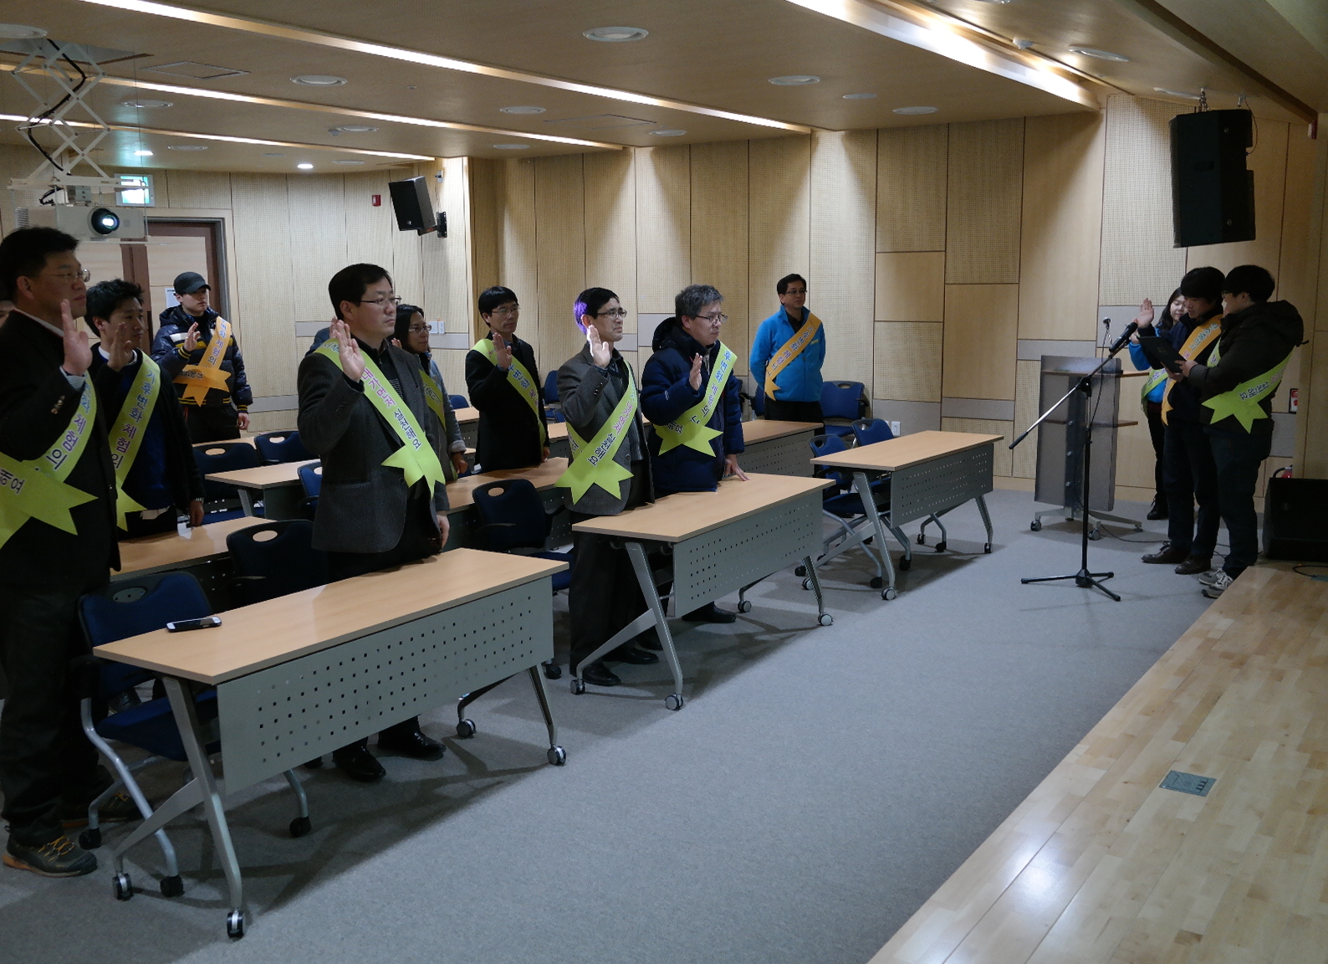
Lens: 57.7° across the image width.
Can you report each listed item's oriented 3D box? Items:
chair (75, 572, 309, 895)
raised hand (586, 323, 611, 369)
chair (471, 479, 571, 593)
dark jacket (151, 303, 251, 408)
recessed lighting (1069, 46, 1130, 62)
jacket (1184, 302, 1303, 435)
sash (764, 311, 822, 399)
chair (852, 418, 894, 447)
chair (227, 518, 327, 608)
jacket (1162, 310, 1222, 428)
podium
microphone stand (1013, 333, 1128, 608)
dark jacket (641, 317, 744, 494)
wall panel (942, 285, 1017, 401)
[{"bbox_3d":[-1.464,0.717,3.680,0.580,0.820,0.580,6,11,36],"label":"chair"},{"bbox_3d":[-0.273,-0.553,4.894,0.100,0.190,0.060,-19,11,-34],"label":"raised hand"},{"bbox_3d":[-0.565,0.409,5.528,0.570,0.810,0.570,5,11,32],"label":"chair"},{"bbox_3d":[-3.001,-0.813,7.885,0.420,0.700,0.620,7,12,40],"label":"dark jacket"},{"bbox_3d":[2.337,-2.288,6.480,0.325,0.040,0.325,23,21,30],"label":"recessed lighting"},{"bbox_3d":[3.132,-0.609,6.493,0.600,0.730,0.520,5,11,30],"label":"jacket"},{"bbox_3d":[0.944,-0.922,8.798,0.450,0.650,0.270,-7,11,-33],"label":"sash"},{"bbox_3d":[1.460,0.018,7.726,0.580,0.820,0.580,6,11,36],"label":"chair"},{"bbox_3d":[-1.342,0.571,4.564,0.580,0.820,0.580,5,11,34],"label":"chair"},{"bbox_3d":[3.080,-0.658,7.043,0.360,0.710,0.500,-7,11,-34],"label":"jacket"},{"bbox_3d":[2.884,-0.251,8.133,0.570,1.190,0.600,-8,12,-38],"label":"podium"},{"bbox_3d":[2.249,-0.095,6.646,0.660,1.370,0.600,1,9,13],"label":"microphone stand"},{"bbox_3d":[0.147,-0.402,5.941,0.450,0.820,0.580,6,11,35],"label":"dark jacket"},{"bbox_3d":[2.596,-1.142,9.840,0.602,0.928,0.050,5,11,33],"label":"wall panel"}]

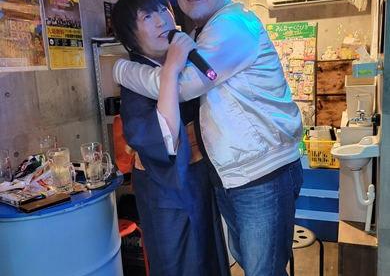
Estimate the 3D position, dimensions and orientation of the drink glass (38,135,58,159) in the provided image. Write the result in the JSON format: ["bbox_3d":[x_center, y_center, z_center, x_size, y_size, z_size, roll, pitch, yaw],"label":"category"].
[{"bbox_3d":[-0.657,0.080,1.768,0.085,0.158,0.118,-7,12,-21],"label":"drink glass"}]

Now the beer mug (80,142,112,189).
[{"bbox_3d":[-0.372,0.110,1.524,0.127,0.160,0.085,-6,11,-15],"label":"beer mug"}]

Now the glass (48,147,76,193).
[{"bbox_3d":[-0.491,0.126,1.481,0.122,0.158,0.085,4,13,33],"label":"glass"}]

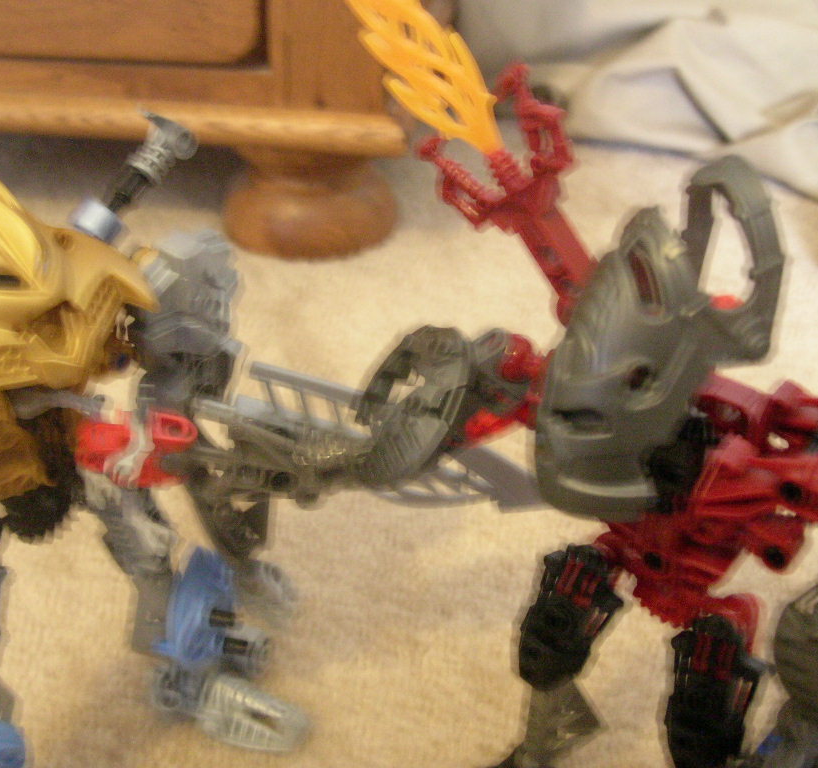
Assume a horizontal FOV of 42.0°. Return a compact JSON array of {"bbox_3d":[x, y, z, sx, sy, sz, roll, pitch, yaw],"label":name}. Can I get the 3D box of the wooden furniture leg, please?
[{"bbox_3d":[-0.064,-0.129,0.700,0.112,0.075,0.112,0,25,0],"label":"wooden furniture leg"}]

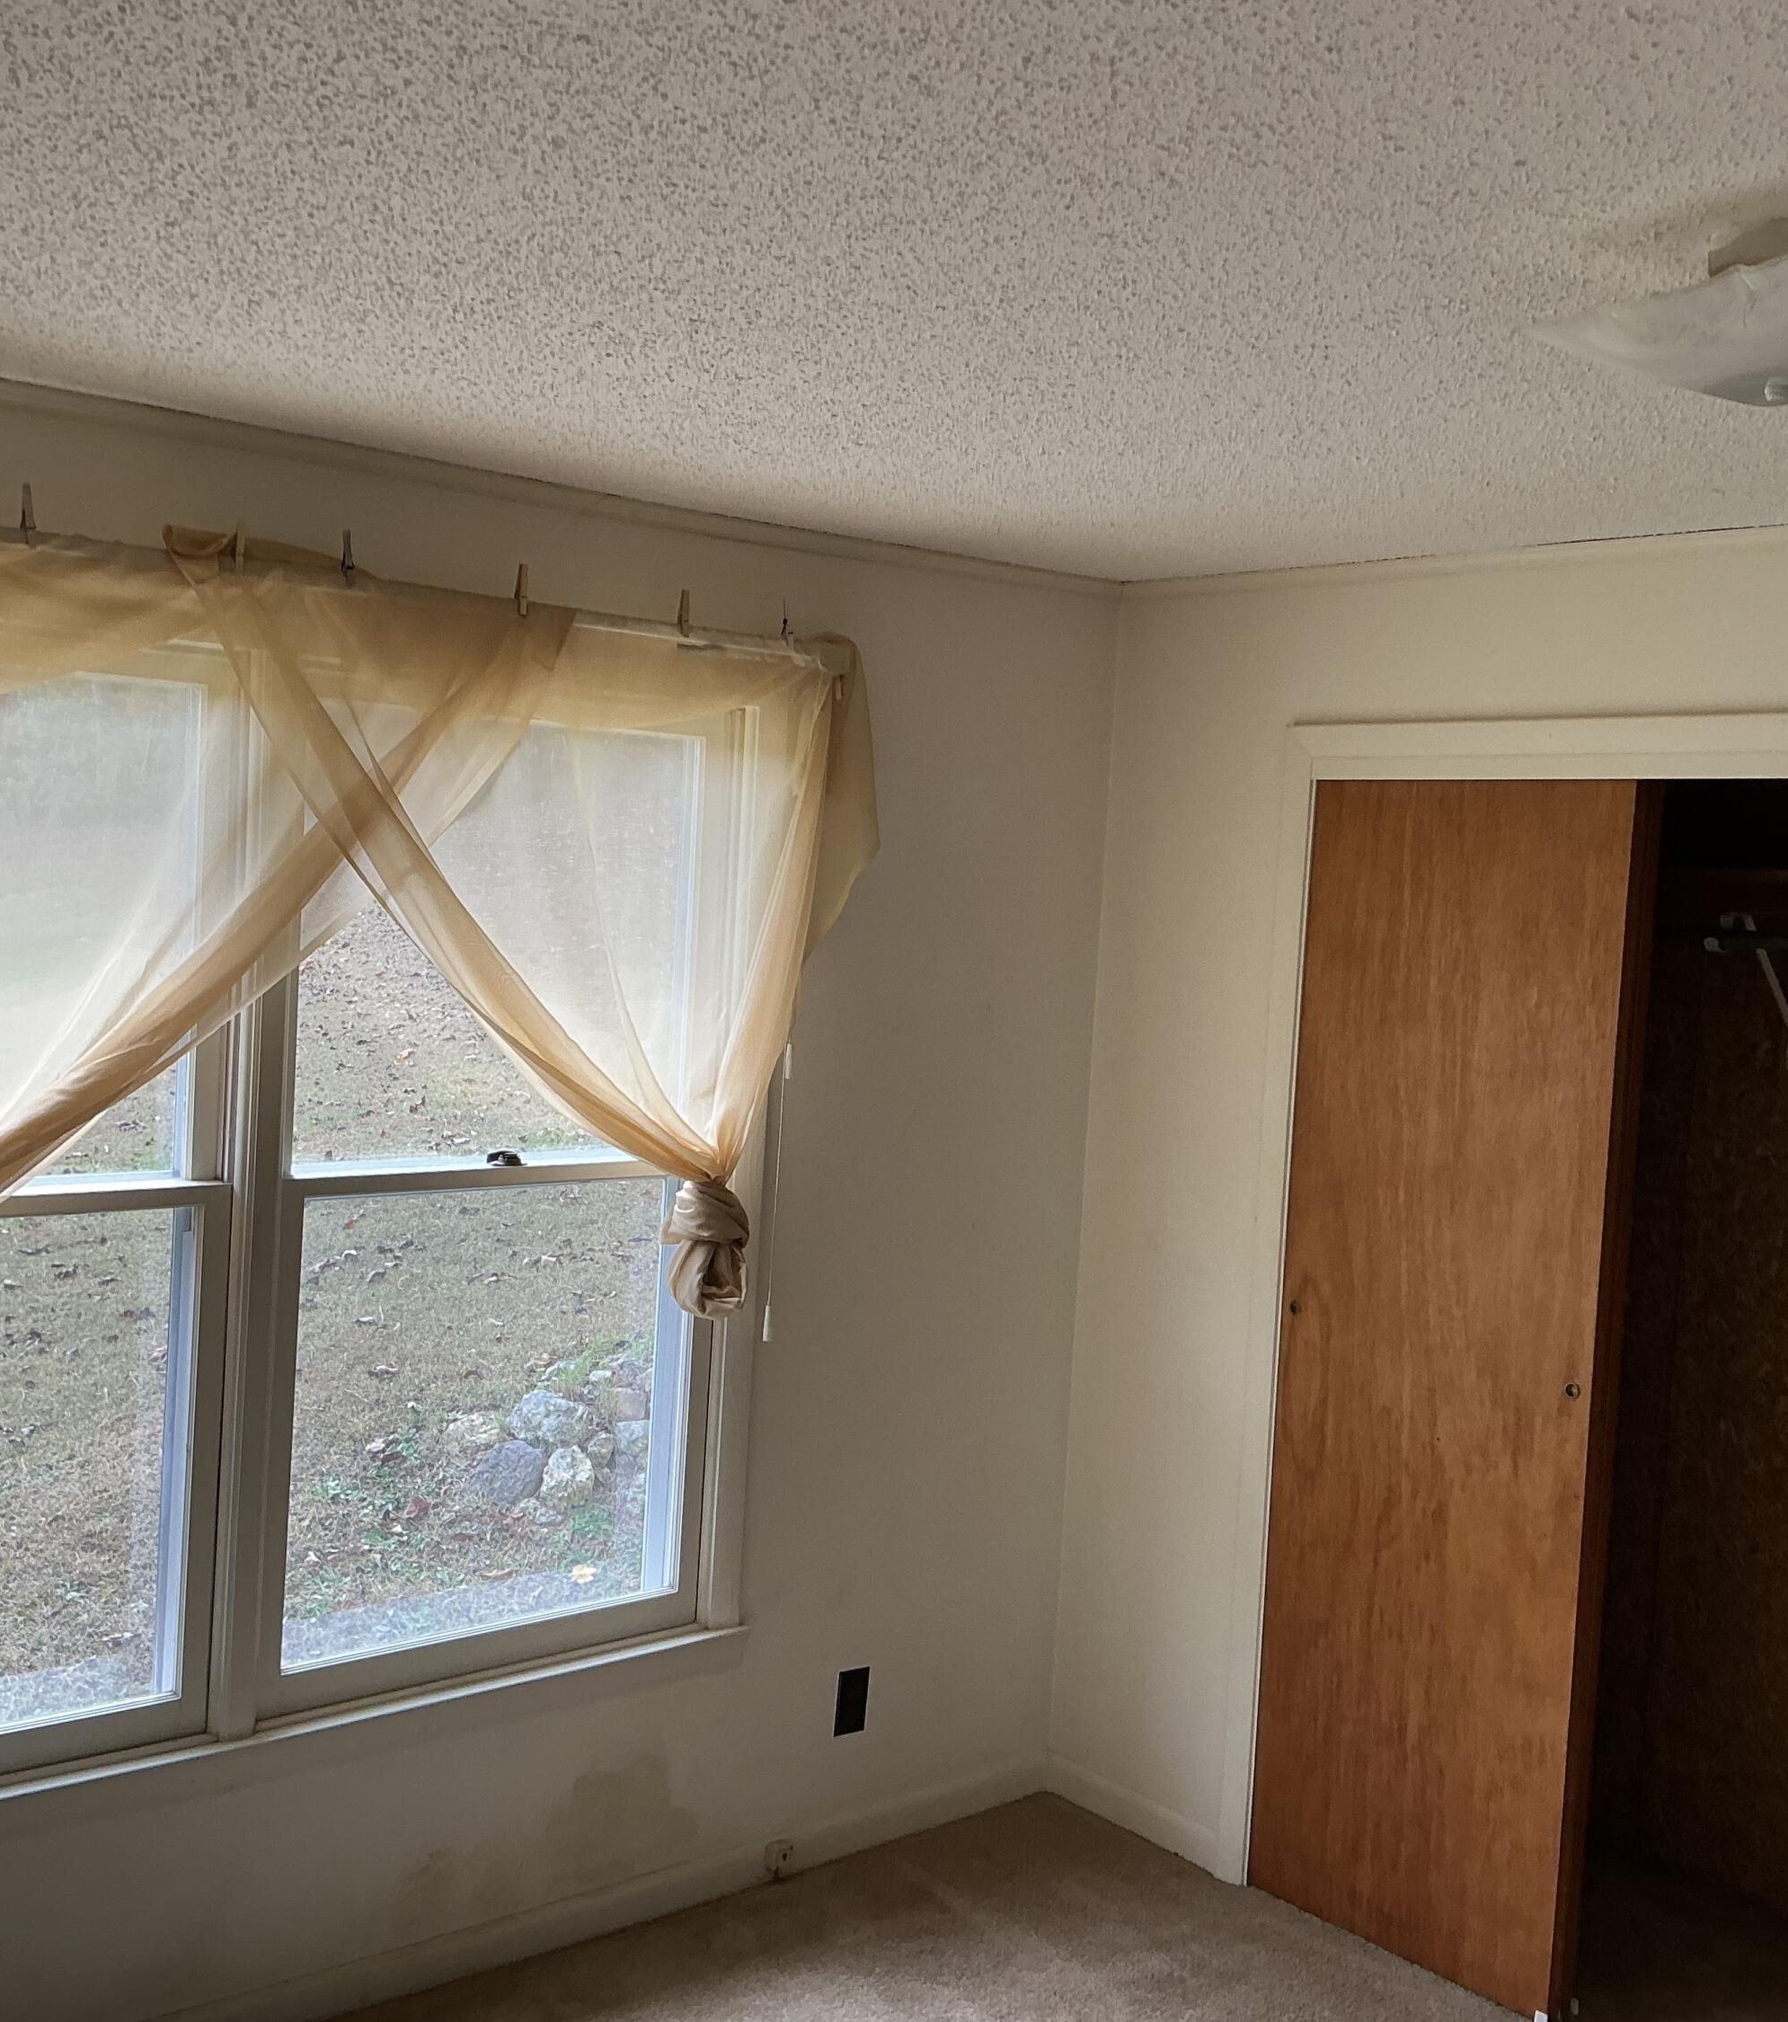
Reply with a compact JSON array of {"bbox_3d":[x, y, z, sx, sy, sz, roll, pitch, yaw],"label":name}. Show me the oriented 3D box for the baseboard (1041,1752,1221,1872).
[{"bbox_3d":[0.459,1.551,4.233,0.018,0.085,0.455,0,4,-40],"label":"baseboard"}]

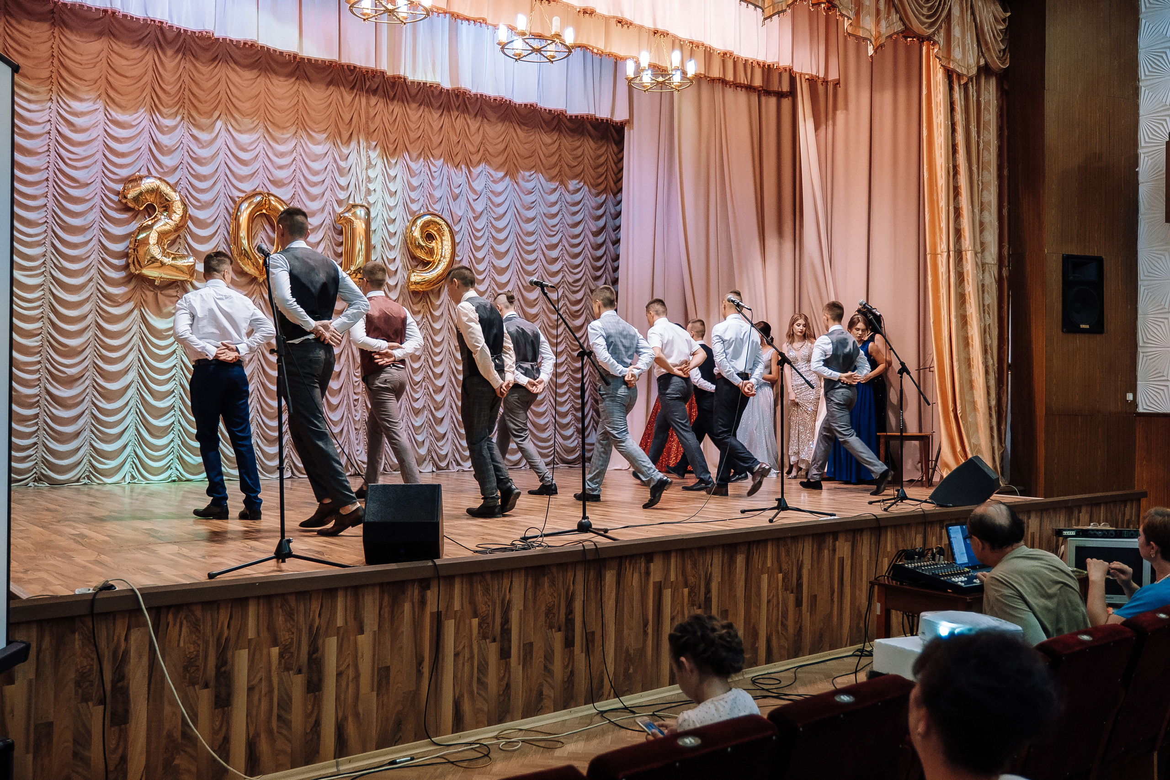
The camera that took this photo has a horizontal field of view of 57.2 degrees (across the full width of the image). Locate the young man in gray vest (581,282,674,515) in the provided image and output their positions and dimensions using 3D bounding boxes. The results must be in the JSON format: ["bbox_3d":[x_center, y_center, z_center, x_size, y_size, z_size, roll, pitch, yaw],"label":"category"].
[{"bbox_3d":[0.329,0.022,8.373,0.570,1.710,0.840,2,-2,-40],"label":"young man in gray vest"}]

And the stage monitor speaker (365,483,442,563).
[{"bbox_3d":[-0.796,0.588,4.805,0.325,0.370,0.480,0,-2,-5],"label":"stage monitor speaker"}]

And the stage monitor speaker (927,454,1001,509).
[{"bbox_3d":[2.936,0.701,8.305,0.490,0.380,0.330,0,-2,27],"label":"stage monitor speaker"}]

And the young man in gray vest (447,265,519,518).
[{"bbox_3d":[-0.684,-0.004,7.200,0.500,1.690,0.470,0,-1,32],"label":"young man in gray vest"}]

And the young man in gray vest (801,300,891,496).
[{"bbox_3d":[2.382,0.054,9.824,0.560,1.750,0.860,1,-2,-33],"label":"young man in gray vest"}]

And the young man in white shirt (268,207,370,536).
[{"bbox_3d":[-1.494,-0.105,6.145,0.600,1.820,0.570,-1,-2,40],"label":"young man in white shirt"}]

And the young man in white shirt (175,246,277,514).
[{"bbox_3d":[-2.348,-0.054,7.000,0.610,1.750,0.410,1,-1,-28],"label":"young man in white shirt"}]

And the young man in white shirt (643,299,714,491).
[{"bbox_3d":[0.888,0.046,10.224,0.560,1.770,0.800,2,-2,-42],"label":"young man in white shirt"}]

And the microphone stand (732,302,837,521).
[{"bbox_3d":[1.388,0.098,7.520,0.720,1.540,0.610,0,-1,38],"label":"microphone stand"}]

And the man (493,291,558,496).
[{"bbox_3d":[-0.505,0.011,9.050,0.540,1.710,0.490,0,-1,42],"label":"man"}]

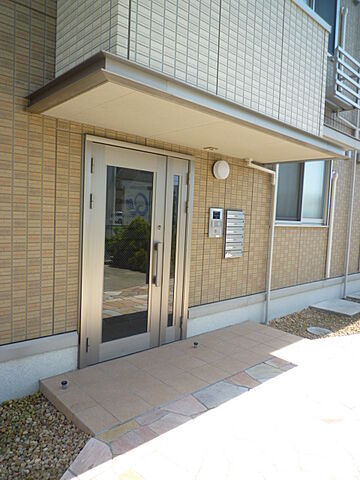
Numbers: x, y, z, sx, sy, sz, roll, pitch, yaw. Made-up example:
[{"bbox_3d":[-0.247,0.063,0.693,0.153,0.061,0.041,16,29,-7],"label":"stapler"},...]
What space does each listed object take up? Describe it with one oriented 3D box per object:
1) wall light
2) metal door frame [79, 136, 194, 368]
[{"bbox_3d":[0.519,-0.855,4.257,0.238,0.238,0.095,-1,5,-42],"label":"wall light"},{"bbox_3d":[-0.389,0.136,3.585,1.300,2.080,0.090,-1,5,-42],"label":"metal door frame"}]

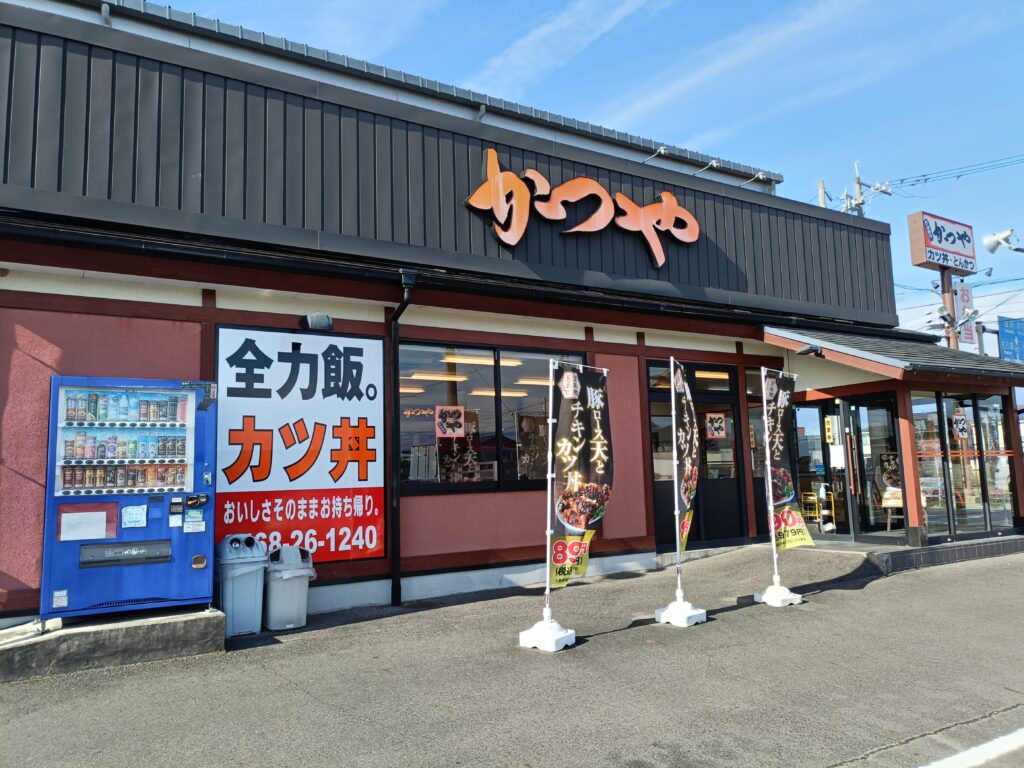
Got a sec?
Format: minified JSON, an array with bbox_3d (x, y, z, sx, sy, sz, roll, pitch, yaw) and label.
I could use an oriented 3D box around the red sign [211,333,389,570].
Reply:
[{"bbox_3d":[-2.054,0.628,7.364,1.680,2.277,0.060,2,-8,-31],"label":"red sign"}]

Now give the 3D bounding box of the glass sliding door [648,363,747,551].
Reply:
[{"bbox_3d":[2.647,0.974,10.455,1.781,2.513,0.100,2,-8,-32],"label":"glass sliding door"}]

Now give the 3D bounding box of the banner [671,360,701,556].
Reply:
[{"bbox_3d":[1.624,0.685,7.024,0.140,1.742,0.600,-5,-7,27],"label":"banner"}]

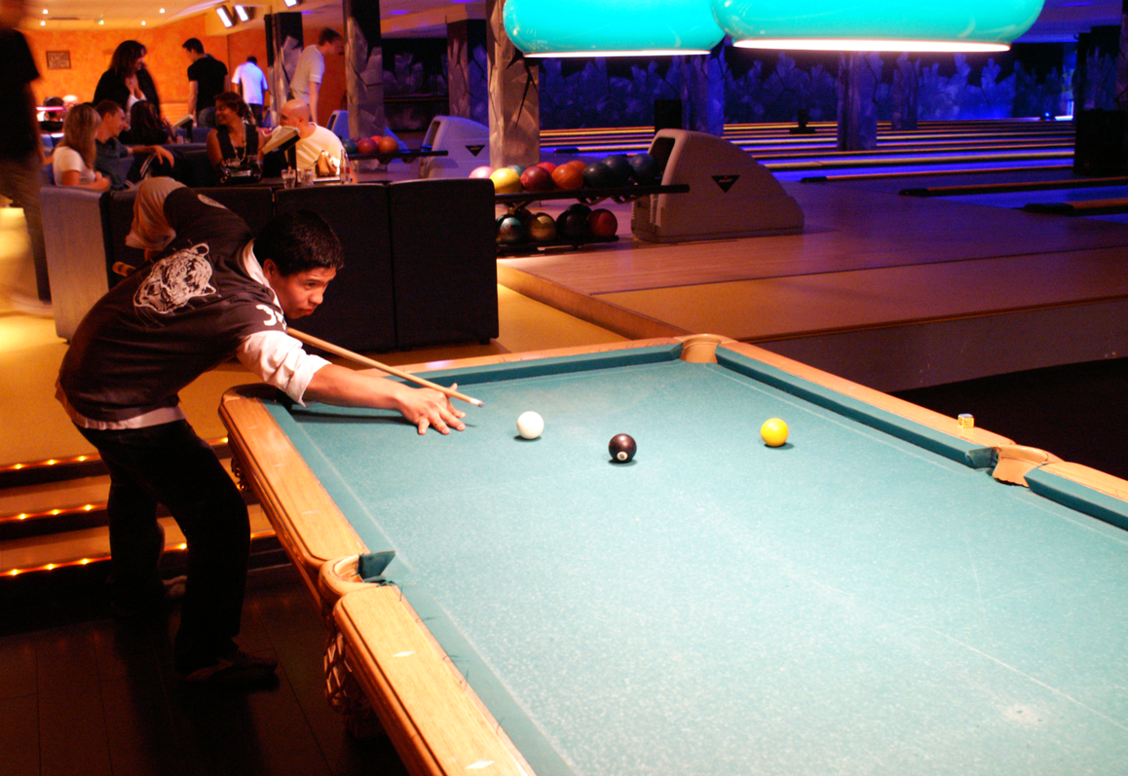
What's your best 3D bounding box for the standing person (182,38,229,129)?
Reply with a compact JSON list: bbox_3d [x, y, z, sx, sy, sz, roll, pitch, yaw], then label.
[{"bbox_3d":[-3.894,-2.909,12.700,0.520,1.750,0.380,-6,16,-21],"label":"standing person"}]

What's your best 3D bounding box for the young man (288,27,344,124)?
[{"bbox_3d":[-2.718,-3.052,12.800,0.620,1.730,0.500,-4,15,-12],"label":"young man"}]

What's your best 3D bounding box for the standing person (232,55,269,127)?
[{"bbox_3d":[-5.516,-5.013,20.500,0.580,1.620,0.420,3,15,15],"label":"standing person"}]

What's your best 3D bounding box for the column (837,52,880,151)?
[{"bbox_3d":[4.679,-4.898,18.600,0.400,2.250,0.450,-7,16,-23],"label":"column"}]

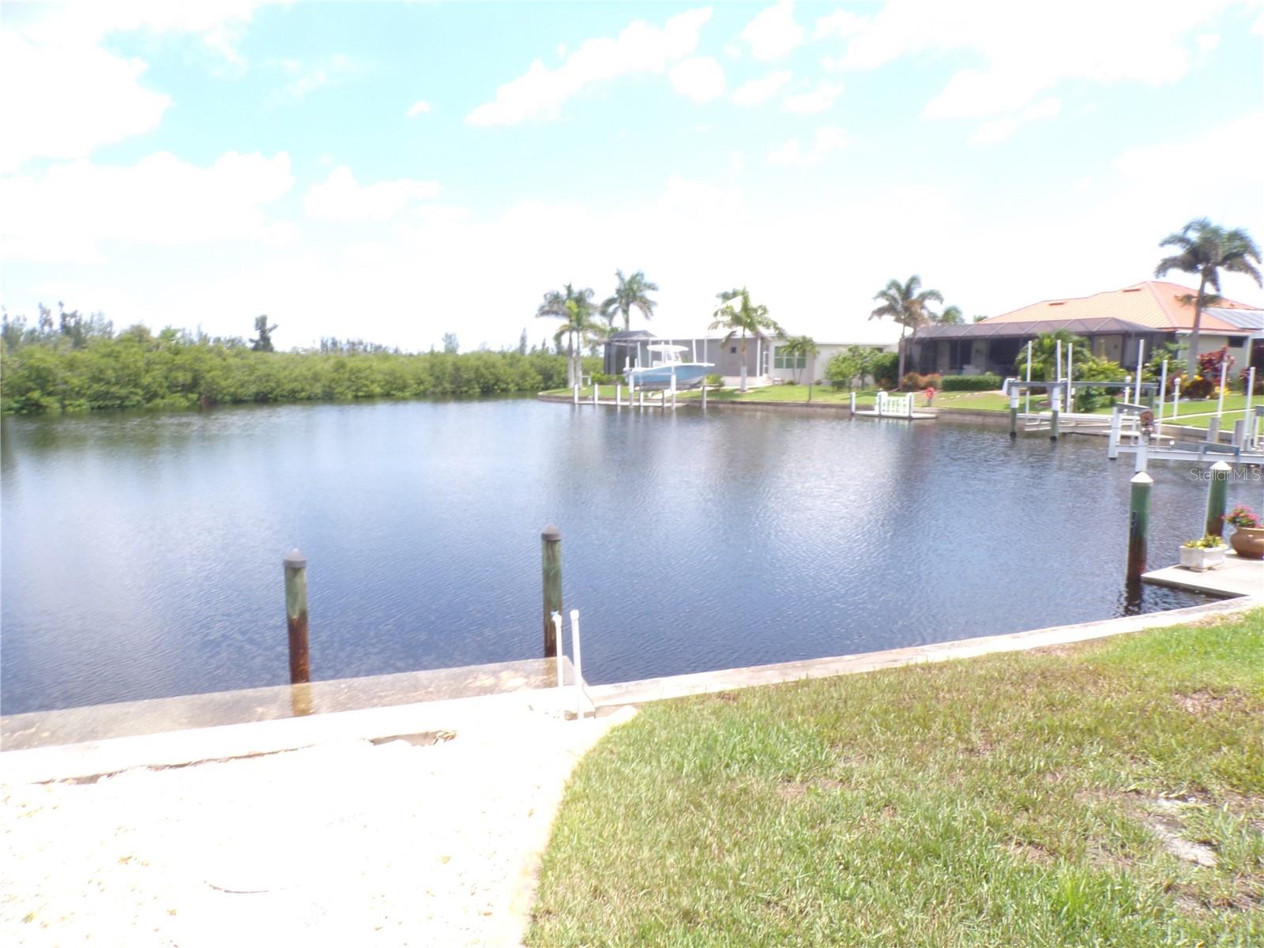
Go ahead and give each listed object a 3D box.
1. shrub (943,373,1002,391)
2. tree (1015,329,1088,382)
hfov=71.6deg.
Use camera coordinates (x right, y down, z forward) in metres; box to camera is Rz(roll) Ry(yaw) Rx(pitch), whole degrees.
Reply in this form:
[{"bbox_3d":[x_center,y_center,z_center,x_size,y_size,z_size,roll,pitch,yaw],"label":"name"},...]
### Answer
[{"bbox_3d":[19.603,-5.246,50.500,3.300,1.020,1.200,6,9,40],"label":"shrub"},{"bbox_3d":[19.873,-5.050,41.500,3.300,3.600,3.300,4,8,26],"label":"tree"}]

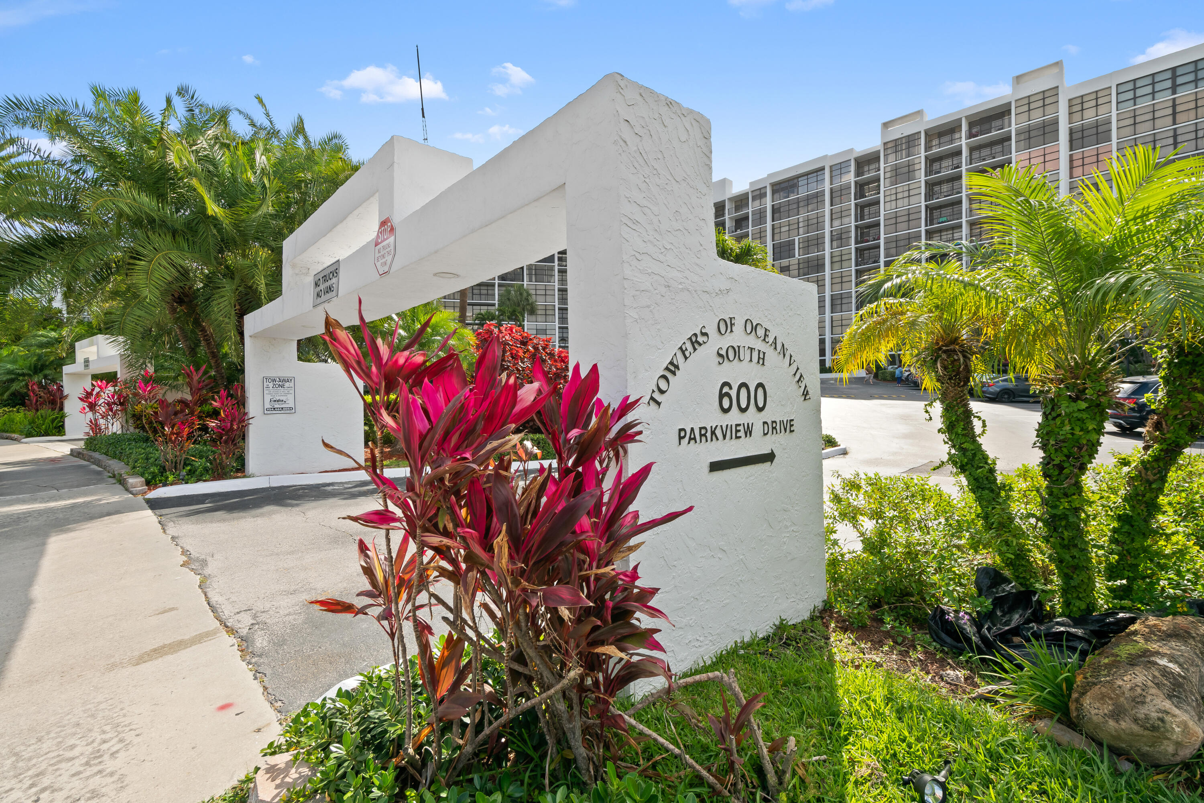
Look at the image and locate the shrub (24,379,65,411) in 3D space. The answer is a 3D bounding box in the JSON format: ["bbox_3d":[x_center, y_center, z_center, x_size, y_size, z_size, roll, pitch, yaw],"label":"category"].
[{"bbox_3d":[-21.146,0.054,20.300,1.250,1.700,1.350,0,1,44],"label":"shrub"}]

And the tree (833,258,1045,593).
[{"bbox_3d":[2.344,0.191,3.750,1.300,2.250,1.250,-1,1,32],"label":"tree"}]

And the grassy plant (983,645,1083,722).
[{"bbox_3d":[2.011,1.301,2.500,0.400,0.300,0.380,0,1,39],"label":"grassy plant"}]

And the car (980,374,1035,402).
[{"bbox_3d":[22.334,-0.714,27.406,4.660,1.430,1.820,-1,1,30],"label":"car"}]

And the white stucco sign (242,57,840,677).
[{"bbox_3d":[-2.283,-0.310,6.372,1.870,3.560,9.120,-2,1,-42],"label":"white stucco sign"}]

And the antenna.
[{"bbox_3d":[-1.683,-2.853,5.000,0.035,0.940,0.035,-5,0,0],"label":"antenna"}]

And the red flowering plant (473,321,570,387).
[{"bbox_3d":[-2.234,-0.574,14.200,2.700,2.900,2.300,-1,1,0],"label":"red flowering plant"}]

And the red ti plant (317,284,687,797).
[{"bbox_3d":[-0.369,0.509,1.970,1.330,1.700,1.020,-1,1,0],"label":"red ti plant"}]

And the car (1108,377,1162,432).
[{"bbox_3d":[17.079,0.041,14.780,4.660,1.670,1.900,-1,1,18],"label":"car"}]

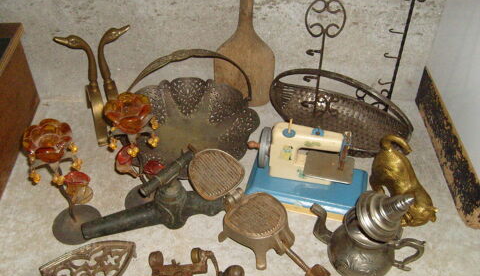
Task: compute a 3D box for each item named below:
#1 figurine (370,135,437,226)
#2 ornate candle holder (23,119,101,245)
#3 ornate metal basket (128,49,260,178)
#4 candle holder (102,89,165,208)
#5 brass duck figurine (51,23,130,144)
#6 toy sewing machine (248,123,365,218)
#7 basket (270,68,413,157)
[{"bbox_3d":[0.313,0.079,0.906,0.065,0.140,0.155,-21,46,-23],"label":"figurine"},{"bbox_3d":[-0.301,0.074,0.831,0.110,0.230,0.110,1,41,0],"label":"ornate candle holder"},{"bbox_3d":[-0.087,-0.060,1.009,0.275,0.205,0.275,1,41,0],"label":"ornate metal basket"},{"bbox_3d":[-0.185,0.028,0.882,0.108,0.235,0.108,1,41,0],"label":"candle holder"},{"bbox_3d":[-0.270,-0.097,0.994,0.150,0.275,0.080,1,41,0],"label":"brass duck figurine"},{"bbox_3d":[0.129,0.048,0.930,0.225,0.150,0.125,11,42,11],"label":"toy sewing machine"},{"bbox_3d":[0.213,-0.070,1.056,0.325,0.165,0.175,20,45,21],"label":"basket"}]

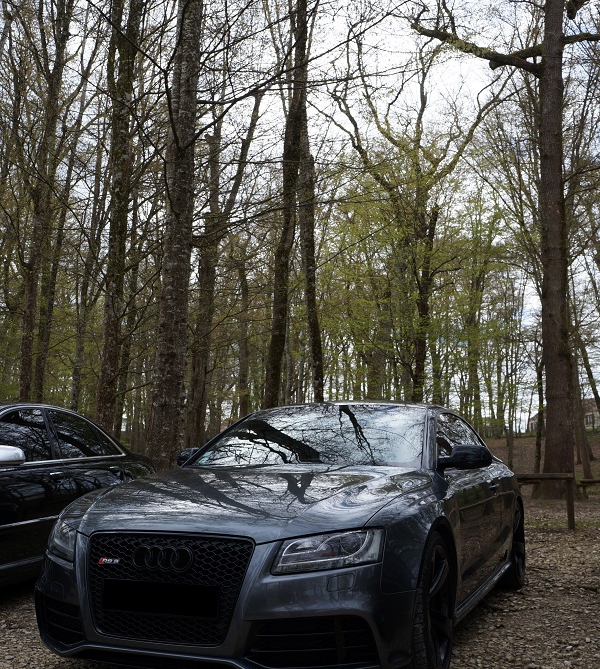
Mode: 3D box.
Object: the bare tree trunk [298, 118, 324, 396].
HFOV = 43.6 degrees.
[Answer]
[{"bbox_3d":[0.344,-1.189,22.482,0.680,11.360,0.500,0,-9,0],"label":"bare tree trunk"}]

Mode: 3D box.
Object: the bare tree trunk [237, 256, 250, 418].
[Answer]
[{"bbox_3d":[-2.047,1.043,27.186,0.420,8.280,0.380,0,-9,0],"label":"bare tree trunk"}]

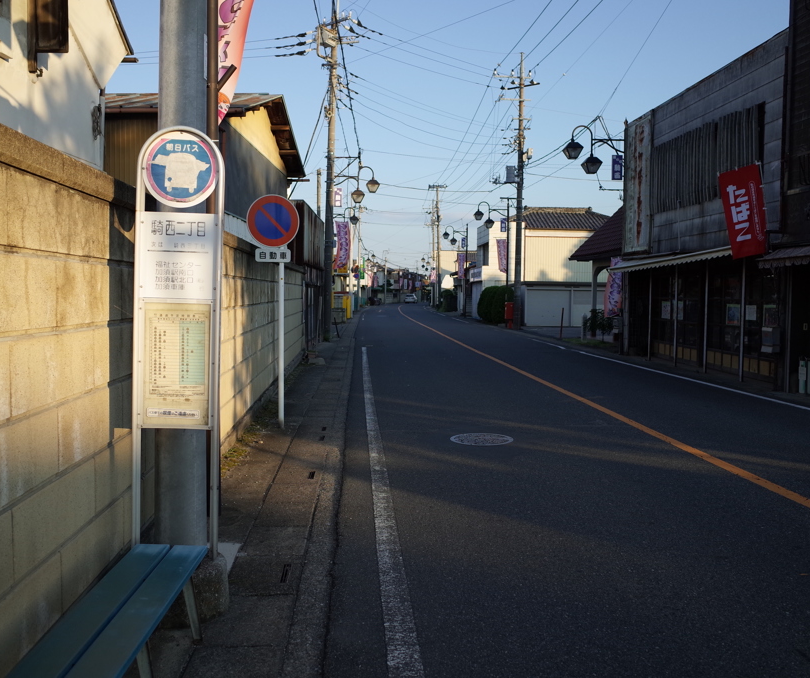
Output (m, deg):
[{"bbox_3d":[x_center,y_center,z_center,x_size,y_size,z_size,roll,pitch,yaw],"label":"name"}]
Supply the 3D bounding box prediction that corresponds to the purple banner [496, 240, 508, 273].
[{"bbox_3d":[4.651,-3.966,38.072,0.520,1.600,0.060,0,3,-4],"label":"purple banner"}]

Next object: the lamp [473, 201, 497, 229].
[{"bbox_3d":[3.800,-5.889,37.801,1.080,1.270,0.520,0,3,-4],"label":"lamp"}]

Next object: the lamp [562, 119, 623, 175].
[{"bbox_3d":[4.970,-4.984,20.965,1.680,1.260,0.550,0,3,-4],"label":"lamp"}]

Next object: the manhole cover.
[{"bbox_3d":[0.832,1.103,8.606,0.680,0.030,0.680,0,3,-4],"label":"manhole cover"}]

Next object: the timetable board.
[{"bbox_3d":[-1.107,0.129,3.860,0.345,0.620,0.030,2,3,0],"label":"timetable board"}]

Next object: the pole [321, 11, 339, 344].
[{"bbox_3d":[-2.499,-5.384,26.700,0.330,11.000,0.330,1,3,-4],"label":"pole"}]

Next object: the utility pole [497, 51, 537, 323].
[{"bbox_3d":[5.080,-6.521,35.453,1.750,12.350,0.700,0,3,-4],"label":"utility pole"}]

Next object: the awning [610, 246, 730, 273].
[{"bbox_3d":[5.879,-1.766,17.800,0.500,0.380,7.000,0,3,-4],"label":"awning"}]

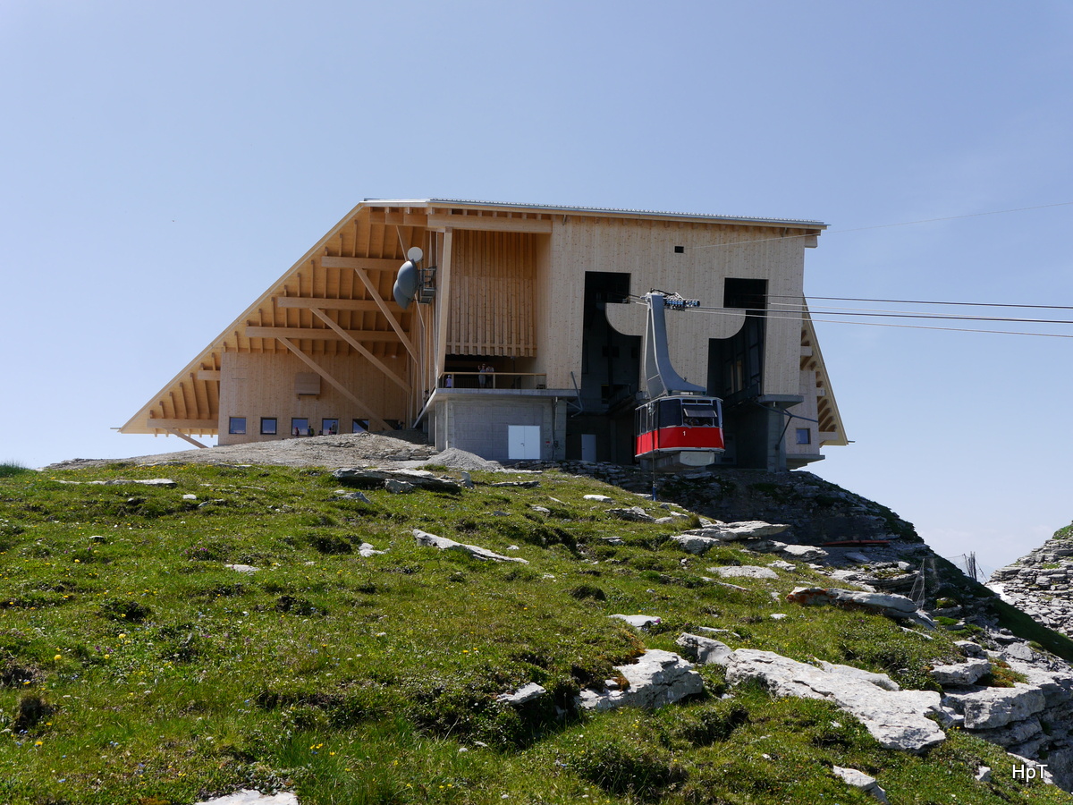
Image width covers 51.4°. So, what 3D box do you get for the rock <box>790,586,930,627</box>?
[{"bbox_3d":[3.139,1.984,10.837,1.368,0.336,0.592,-3,-10,16],"label":"rock"}]

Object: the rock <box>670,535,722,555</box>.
[{"bbox_3d":[2.150,1.921,15.032,0.692,0.249,0.464,-2,-10,8],"label":"rock"}]

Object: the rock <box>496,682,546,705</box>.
[{"bbox_3d":[-0.088,1.630,6.248,0.269,0.116,0.194,0,-9,-1],"label":"rock"}]

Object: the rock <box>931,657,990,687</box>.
[{"bbox_3d":[3.112,1.977,8.185,0.426,0.208,0.329,-4,-10,20],"label":"rock"}]

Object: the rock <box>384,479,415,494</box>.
[{"bbox_3d":[-3.205,1.965,26.226,0.688,0.376,0.461,1,-10,-7],"label":"rock"}]

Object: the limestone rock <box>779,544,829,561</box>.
[{"bbox_3d":[3.917,2.198,16.376,0.705,0.222,0.472,-3,-10,13],"label":"limestone rock"}]

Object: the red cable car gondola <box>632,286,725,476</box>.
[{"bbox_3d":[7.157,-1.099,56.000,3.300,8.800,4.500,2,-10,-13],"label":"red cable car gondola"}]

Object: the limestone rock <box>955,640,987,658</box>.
[{"bbox_3d":[3.737,2.120,9.605,0.252,0.159,0.208,-4,-10,20],"label":"limestone rock"}]

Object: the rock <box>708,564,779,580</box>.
[{"bbox_3d":[2.369,1.939,12.773,0.762,0.163,0.511,-2,-10,10],"label":"rock"}]

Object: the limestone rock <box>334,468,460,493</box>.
[{"bbox_3d":[-3.334,1.843,26.590,2.876,0.585,1.334,1,-10,-7],"label":"limestone rock"}]

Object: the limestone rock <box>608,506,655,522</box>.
[{"bbox_3d":[1.755,2.068,20.568,0.822,0.279,0.551,-1,-10,5],"label":"limestone rock"}]

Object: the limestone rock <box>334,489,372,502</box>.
[{"bbox_3d":[-3.785,1.934,23.097,0.747,0.279,0.501,1,-10,-9],"label":"limestone rock"}]

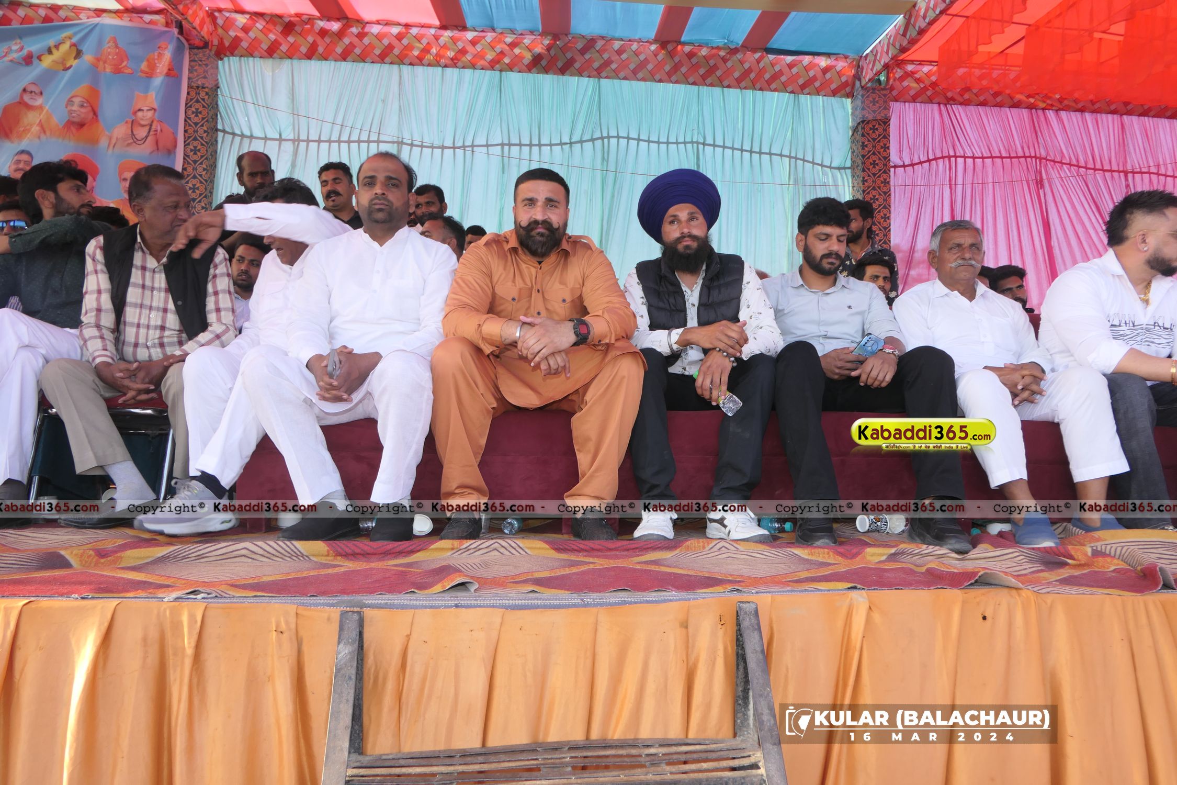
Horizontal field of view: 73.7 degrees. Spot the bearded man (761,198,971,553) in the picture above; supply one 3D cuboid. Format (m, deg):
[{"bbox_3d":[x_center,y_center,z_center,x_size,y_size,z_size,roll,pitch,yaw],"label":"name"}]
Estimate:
[{"bbox_3d":[0.800,-0.117,2.530,0.570,1.120,0.840,0,-3,7],"label":"bearded man"}]

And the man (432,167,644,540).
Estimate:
[{"bbox_3d":[-0.155,-0.154,2.520,0.620,1.170,0.740,1,-3,-3],"label":"man"}]

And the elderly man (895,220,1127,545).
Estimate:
[{"bbox_3d":[1.400,-0.092,2.700,0.640,1.100,0.820,1,-3,1],"label":"elderly man"}]

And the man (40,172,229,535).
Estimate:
[{"bbox_3d":[-1.490,-0.198,2.670,0.570,1.240,0.770,1,-3,-15],"label":"man"}]

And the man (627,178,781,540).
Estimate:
[{"bbox_3d":[0.365,-0.165,2.580,0.520,1.210,0.800,1,-3,0],"label":"man"}]

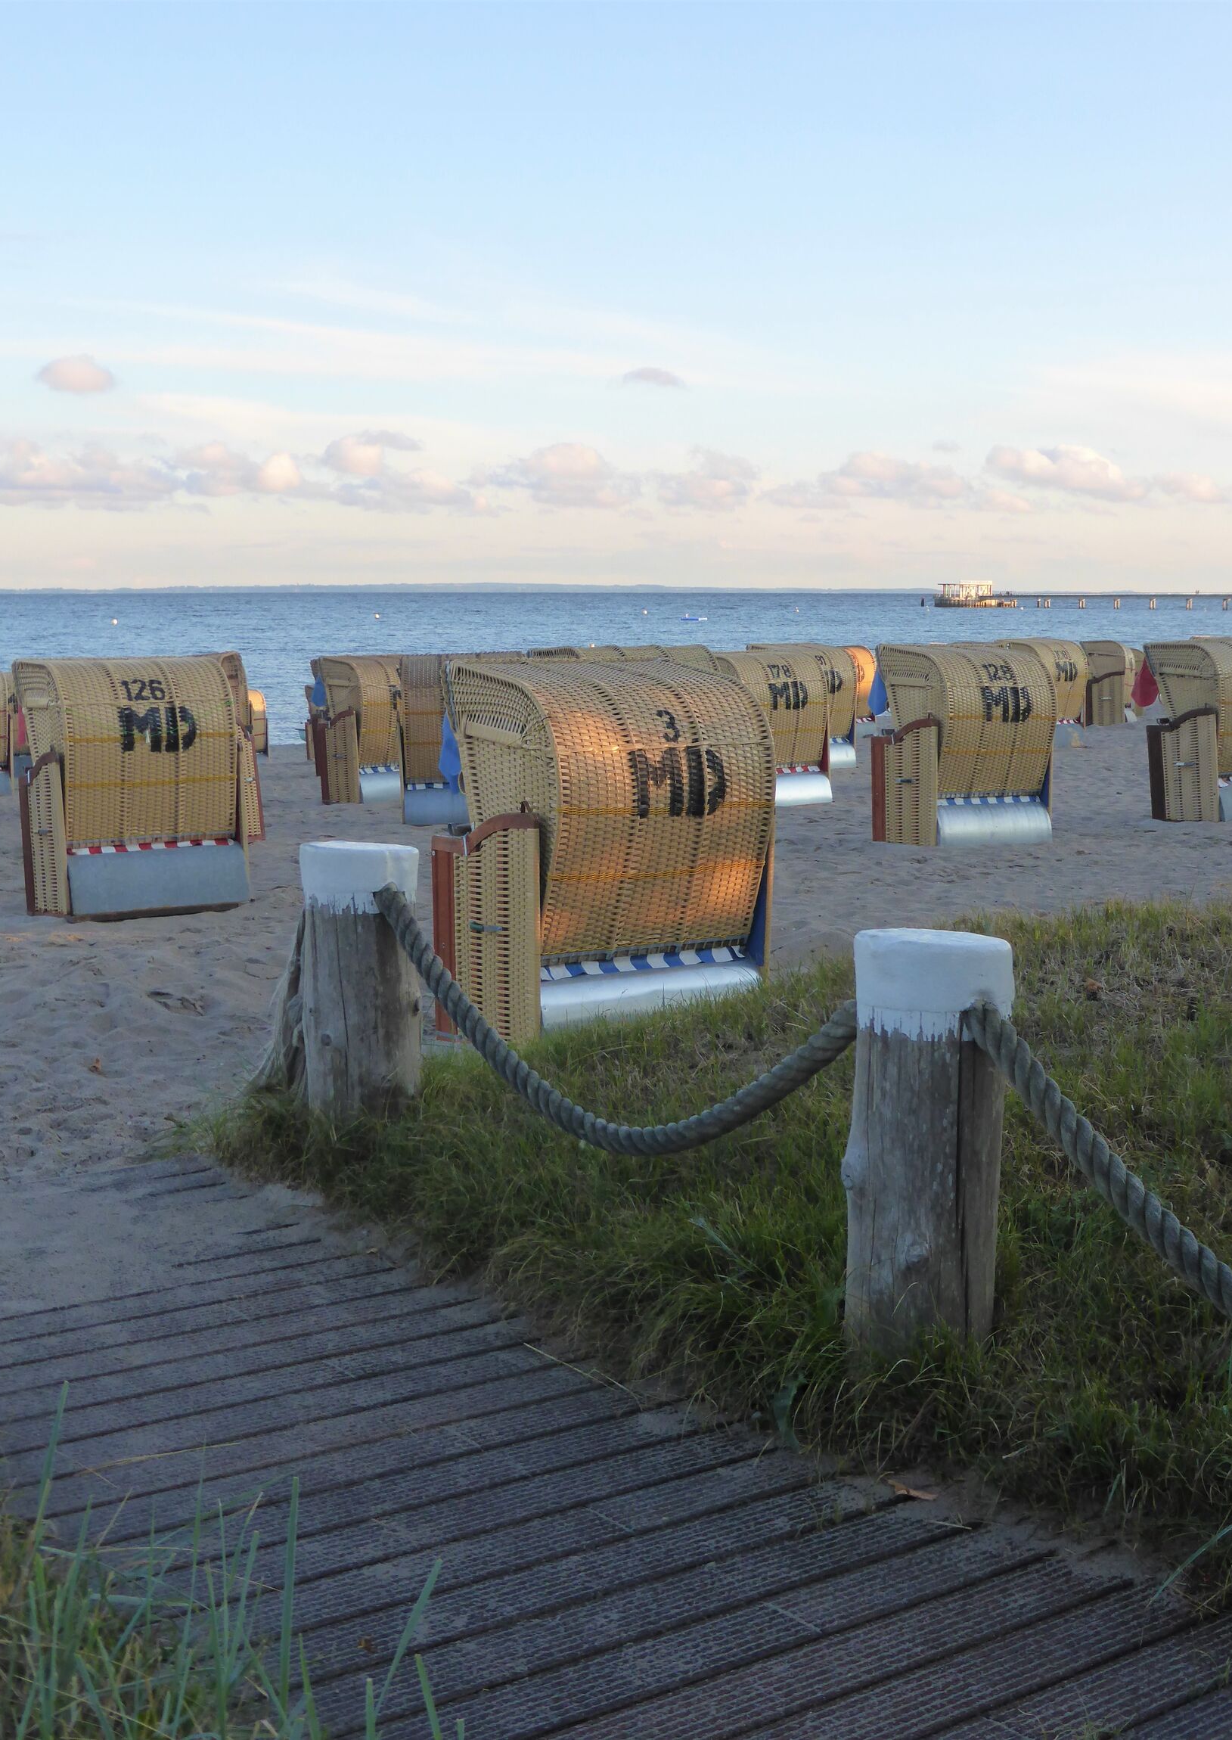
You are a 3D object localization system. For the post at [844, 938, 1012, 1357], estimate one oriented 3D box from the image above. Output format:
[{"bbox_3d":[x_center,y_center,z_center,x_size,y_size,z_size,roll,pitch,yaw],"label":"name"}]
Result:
[{"bbox_3d":[0.635,0.545,4.759,0.325,0.820,0.325,0,7,0],"label":"post"}]

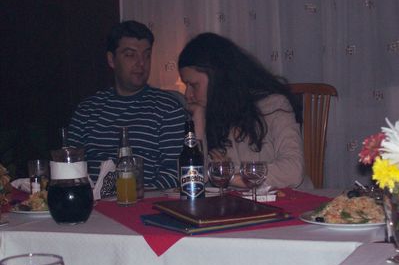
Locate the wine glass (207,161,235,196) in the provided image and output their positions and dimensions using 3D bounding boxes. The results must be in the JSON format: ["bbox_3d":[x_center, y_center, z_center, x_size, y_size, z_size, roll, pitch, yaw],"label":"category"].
[{"bbox_3d":[0.064,0.154,2.331,0.077,0.136,0.077,-1,3,0],"label":"wine glass"}]

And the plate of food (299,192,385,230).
[{"bbox_3d":[0.390,0.191,2.053,0.260,0.080,0.260,-1,3,0],"label":"plate of food"}]

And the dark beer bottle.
[{"bbox_3d":[-0.020,0.096,2.278,0.068,0.260,0.068,-1,3,0],"label":"dark beer bottle"}]

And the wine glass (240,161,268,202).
[{"bbox_3d":[0.157,0.154,2.301,0.077,0.136,0.077,-1,3,0],"label":"wine glass"}]

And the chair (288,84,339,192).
[{"bbox_3d":[0.331,0.379,3.074,0.440,1.090,0.500,-1,3,10],"label":"chair"}]

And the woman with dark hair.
[{"bbox_3d":[0.171,0.301,2.800,0.500,1.280,0.720,1,3,28],"label":"woman with dark hair"}]

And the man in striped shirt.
[{"bbox_3d":[-0.245,0.275,2.818,0.500,1.345,0.740,-1,3,0],"label":"man in striped shirt"}]

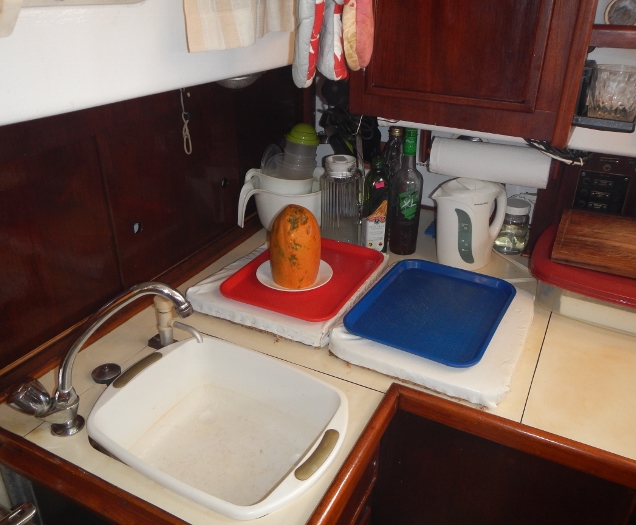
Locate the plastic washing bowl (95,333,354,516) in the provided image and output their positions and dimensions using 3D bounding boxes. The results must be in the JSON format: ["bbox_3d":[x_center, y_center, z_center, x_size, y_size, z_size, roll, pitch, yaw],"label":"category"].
[{"bbox_3d":[-0.159,0.296,0.956,0.420,0.125,0.318,14,30,25],"label":"plastic washing bowl"}]

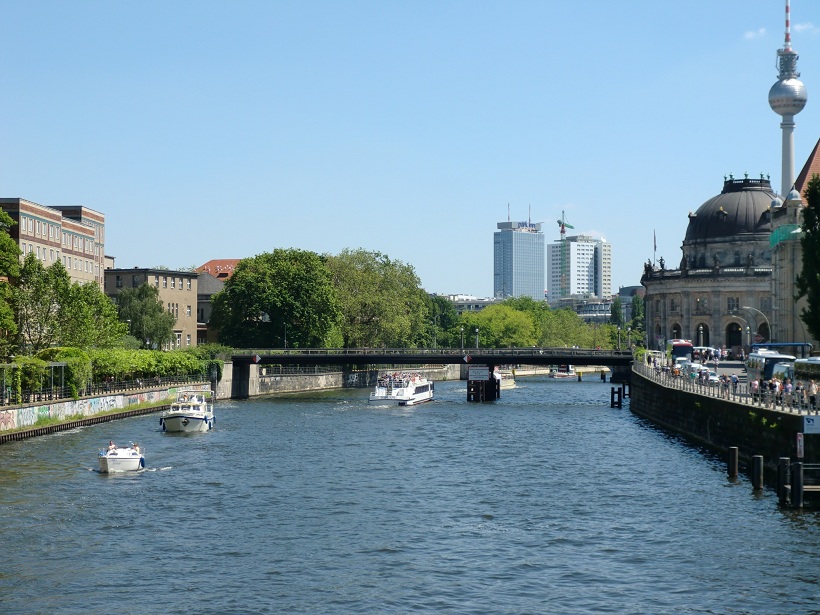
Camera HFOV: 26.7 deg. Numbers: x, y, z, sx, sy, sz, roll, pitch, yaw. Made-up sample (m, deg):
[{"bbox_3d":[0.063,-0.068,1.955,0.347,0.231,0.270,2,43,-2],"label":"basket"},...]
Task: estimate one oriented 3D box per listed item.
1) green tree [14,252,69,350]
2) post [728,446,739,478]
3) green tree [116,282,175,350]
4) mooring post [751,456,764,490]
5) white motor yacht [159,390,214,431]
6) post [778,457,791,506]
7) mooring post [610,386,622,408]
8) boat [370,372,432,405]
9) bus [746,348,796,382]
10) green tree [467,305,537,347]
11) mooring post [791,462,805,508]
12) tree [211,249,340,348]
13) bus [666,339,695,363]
[{"bbox_3d":[-42.100,1.800,198.000,6.800,15.000,6.800,0,-1,0],"label":"green tree"},{"bbox_3d":[18.719,8.952,100.000,0.560,1.820,0.560,0,-1,0],"label":"post"},{"bbox_3d":[-39.500,2.600,258.000,9.000,12.700,9.000,0,-1,0],"label":"green tree"},{"bbox_3d":[19.380,9.190,96.300,0.600,1.870,0.600,0,-1,0],"label":"mooring post"},{"bbox_3d":[-21.500,9.950,168.000,3.900,3.700,11.000,0,-1,2],"label":"white motor yacht"},{"bbox_3d":[17.823,8.257,82.300,0.570,2.300,0.570,0,-1,0],"label":"post"},{"bbox_3d":[26.296,11.513,220.000,1.300,2.650,0.600,0,-1,0],"label":"mooring post"},{"bbox_3d":[-0.949,11.334,245.000,5.100,4.200,28.000,0,-1,8],"label":"boat"},{"bbox_3d":[30.600,5.400,145.500,2.550,3.500,12.000,0,-1,5],"label":"bus"},{"bbox_3d":[24.604,6.857,465.000,18.500,15.300,17.500,0,-1,0],"label":"green tree"},{"bbox_3d":[19.060,8.740,85.000,0.550,2.200,0.550,0,-1,0],"label":"mooring post"},{"bbox_3d":[-23.722,-0.106,305.000,22.500,20.600,21.000,0,-1,0],"label":"tree"},{"bbox_3d":[34.569,6.032,221.000,2.550,3.750,12.000,0,-1,6],"label":"bus"}]

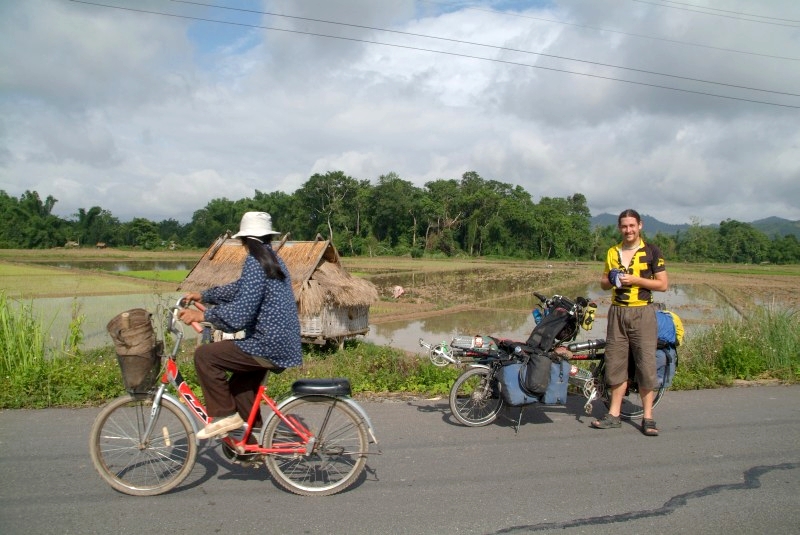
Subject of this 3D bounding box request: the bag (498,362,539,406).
[{"bbox_3d":[0.975,0.958,4.917,0.310,0.360,0.170,1,2,-16],"label":"bag"}]

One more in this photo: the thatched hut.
[{"bbox_3d":[-2.886,0.459,13.643,4.440,2.440,1.970,2,2,30],"label":"thatched hut"}]

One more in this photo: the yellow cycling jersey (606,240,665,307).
[{"bbox_3d":[1.949,0.050,4.970,0.500,0.540,0.300,2,2,27],"label":"yellow cycling jersey"}]

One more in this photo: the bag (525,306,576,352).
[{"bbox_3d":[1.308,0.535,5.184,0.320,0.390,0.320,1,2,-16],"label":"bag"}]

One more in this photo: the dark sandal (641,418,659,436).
[{"bbox_3d":[2.080,1.315,5.002,0.110,0.100,0.270,1,2,9],"label":"dark sandal"}]

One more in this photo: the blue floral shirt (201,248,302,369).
[{"bbox_3d":[-0.861,0.238,3.480,0.570,0.670,0.500,1,2,0],"label":"blue floral shirt"}]

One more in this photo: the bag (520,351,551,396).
[{"bbox_3d":[1.089,0.846,4.790,0.230,0.360,0.150,1,2,-16],"label":"bag"}]

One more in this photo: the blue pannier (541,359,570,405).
[{"bbox_3d":[1.288,0.950,5.005,0.270,0.370,0.170,1,2,-16],"label":"blue pannier"}]

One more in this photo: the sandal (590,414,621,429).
[{"bbox_3d":[1.757,1.310,5.117,0.265,0.095,0.105,1,2,-5],"label":"sandal"}]

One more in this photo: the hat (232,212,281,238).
[{"bbox_3d":[-0.834,-0.247,3.490,0.285,0.145,0.275,2,2,37],"label":"hat"}]

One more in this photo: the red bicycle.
[{"bbox_3d":[-0.944,0.785,3.518,1.670,1.120,0.580,1,2,-5],"label":"red bicycle"}]

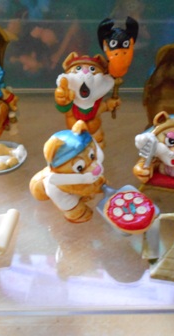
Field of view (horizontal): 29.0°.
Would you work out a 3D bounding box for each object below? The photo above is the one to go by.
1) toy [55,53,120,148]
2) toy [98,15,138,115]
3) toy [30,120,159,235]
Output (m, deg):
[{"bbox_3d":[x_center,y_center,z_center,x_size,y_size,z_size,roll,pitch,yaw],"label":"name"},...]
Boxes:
[{"bbox_3d":[0.000,-0.029,0.144,0.026,0.040,0.021,2,36,2],"label":"toy"},{"bbox_3d":[0.011,-0.038,0.132,0.016,0.039,0.013,-2,36,-2],"label":"toy"},{"bbox_3d":[0.002,0.002,0.107,0.040,0.033,0.025,20,40,25],"label":"toy"}]

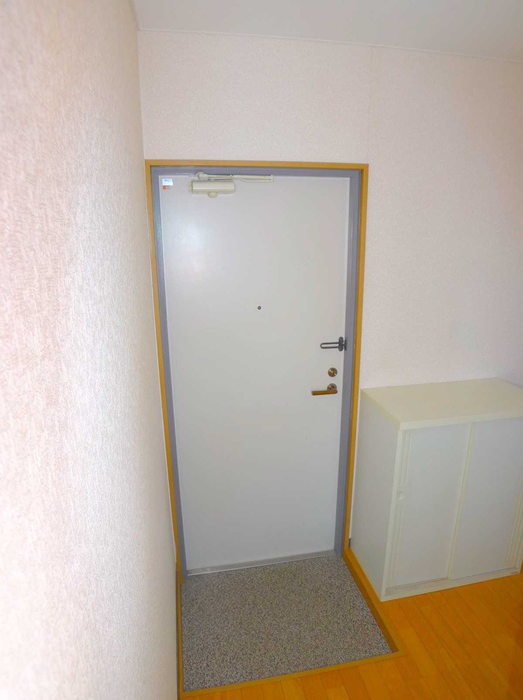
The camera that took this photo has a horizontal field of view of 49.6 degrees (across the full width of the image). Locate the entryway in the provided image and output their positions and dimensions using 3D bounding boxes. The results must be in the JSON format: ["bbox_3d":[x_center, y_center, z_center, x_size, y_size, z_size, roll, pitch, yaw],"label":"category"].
[{"bbox_3d":[0.067,0.288,2.345,0.942,2.015,0.739,-4,18,-10],"label":"entryway"}]

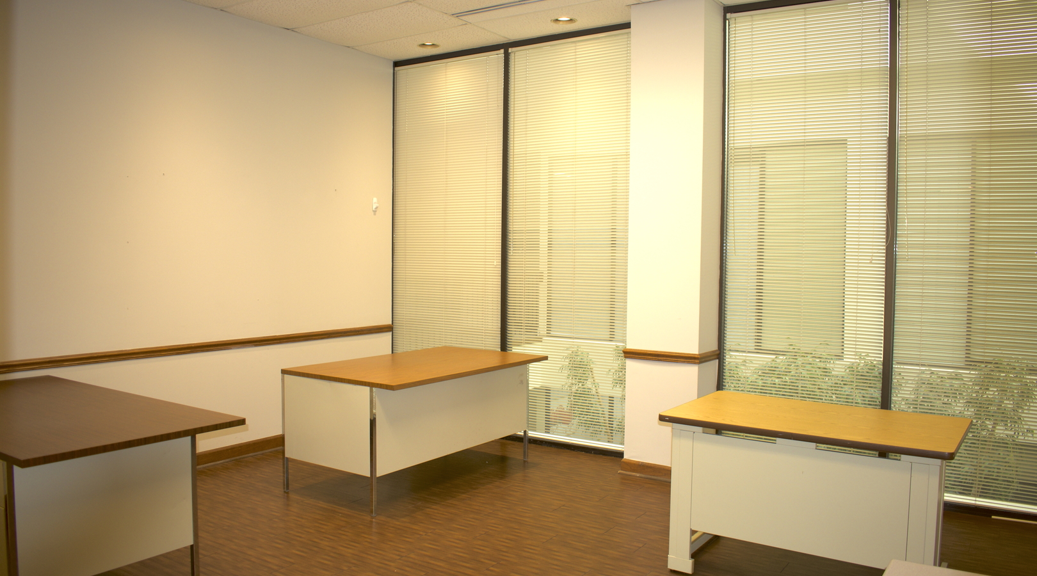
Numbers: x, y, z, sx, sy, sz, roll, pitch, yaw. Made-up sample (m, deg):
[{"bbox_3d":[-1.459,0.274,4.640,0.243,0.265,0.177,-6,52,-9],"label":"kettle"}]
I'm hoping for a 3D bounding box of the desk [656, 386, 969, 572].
[{"bbox_3d":[1.324,0.942,3.437,1.220,0.727,0.735,3,3,35],"label":"desk"}]

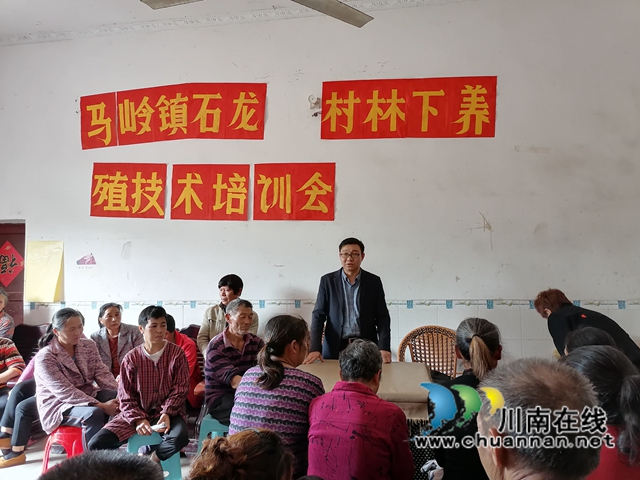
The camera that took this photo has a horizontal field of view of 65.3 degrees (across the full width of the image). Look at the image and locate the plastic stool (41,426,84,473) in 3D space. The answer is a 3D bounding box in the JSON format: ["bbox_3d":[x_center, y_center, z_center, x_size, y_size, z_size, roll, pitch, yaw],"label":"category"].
[{"bbox_3d":[-1.529,1.399,3.060,0.350,0.460,0.350,3,-7,-27],"label":"plastic stool"}]

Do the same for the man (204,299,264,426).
[{"bbox_3d":[-0.478,1.017,3.200,0.480,1.240,0.650,4,-8,-38],"label":"man"}]

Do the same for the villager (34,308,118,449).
[{"bbox_3d":[-1.439,1.031,3.000,0.650,1.180,0.480,-6,-8,42],"label":"villager"}]

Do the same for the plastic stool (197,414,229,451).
[{"bbox_3d":[-0.651,1.420,3.300,0.350,0.460,0.350,1,-6,-14],"label":"plastic stool"}]

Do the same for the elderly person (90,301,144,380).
[{"bbox_3d":[-1.598,1.114,3.920,0.480,1.200,0.660,0,-4,-14],"label":"elderly person"}]

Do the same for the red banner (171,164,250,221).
[{"bbox_3d":[-1.042,-0.453,4.735,0.772,0.538,0.015,-1,-4,10],"label":"red banner"}]

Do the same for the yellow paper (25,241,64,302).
[{"bbox_3d":[-2.738,0.318,4.966,0.420,0.600,0.030,-1,-4,10],"label":"yellow paper"}]

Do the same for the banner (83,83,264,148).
[{"bbox_3d":[-1.455,-1.218,4.851,1.930,0.590,0.020,-1,-4,10],"label":"banner"}]

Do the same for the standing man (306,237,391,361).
[{"bbox_3d":[0.210,0.835,3.560,0.600,1.670,0.400,-1,-6,6],"label":"standing man"}]

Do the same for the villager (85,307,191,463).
[{"bbox_3d":[-1.100,1.022,3.060,0.580,1.180,0.620,1,-4,-21],"label":"villager"}]

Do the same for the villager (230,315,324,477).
[{"bbox_3d":[-0.162,0.941,2.280,0.470,1.200,0.650,-5,-7,37],"label":"villager"}]

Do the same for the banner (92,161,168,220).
[{"bbox_3d":[-1.881,-0.488,4.908,0.785,0.540,0.025,2,-6,10],"label":"banner"}]

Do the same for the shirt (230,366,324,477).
[{"bbox_3d":[-0.193,0.861,2.380,0.430,0.510,0.310,-3,-4,30],"label":"shirt"}]

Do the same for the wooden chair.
[{"bbox_3d":[0.940,1.205,3.860,0.560,0.950,0.560,0,-4,-9],"label":"wooden chair"}]

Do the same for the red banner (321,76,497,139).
[{"bbox_3d":[0.791,-1.193,4.541,1.560,0.555,0.030,1,-6,9],"label":"red banner"}]

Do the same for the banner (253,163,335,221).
[{"bbox_3d":[-0.237,-0.441,4.597,0.770,0.538,0.015,-1,-4,10],"label":"banner"}]

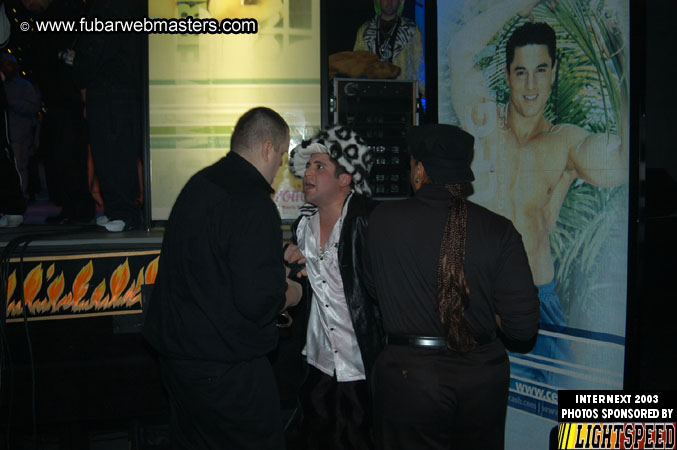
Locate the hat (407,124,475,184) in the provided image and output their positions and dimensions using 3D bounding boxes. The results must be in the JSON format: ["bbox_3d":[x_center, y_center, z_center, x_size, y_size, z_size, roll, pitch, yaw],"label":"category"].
[{"bbox_3d":[0.347,-0.243,2.300,0.220,0.160,0.260,-2,12,-30],"label":"hat"}]

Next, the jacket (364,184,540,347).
[{"bbox_3d":[0.398,0.141,2.360,0.580,0.560,0.380,-1,2,-9],"label":"jacket"}]

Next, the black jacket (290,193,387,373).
[{"bbox_3d":[0.000,0.227,2.500,0.500,0.720,0.320,-3,3,38],"label":"black jacket"}]

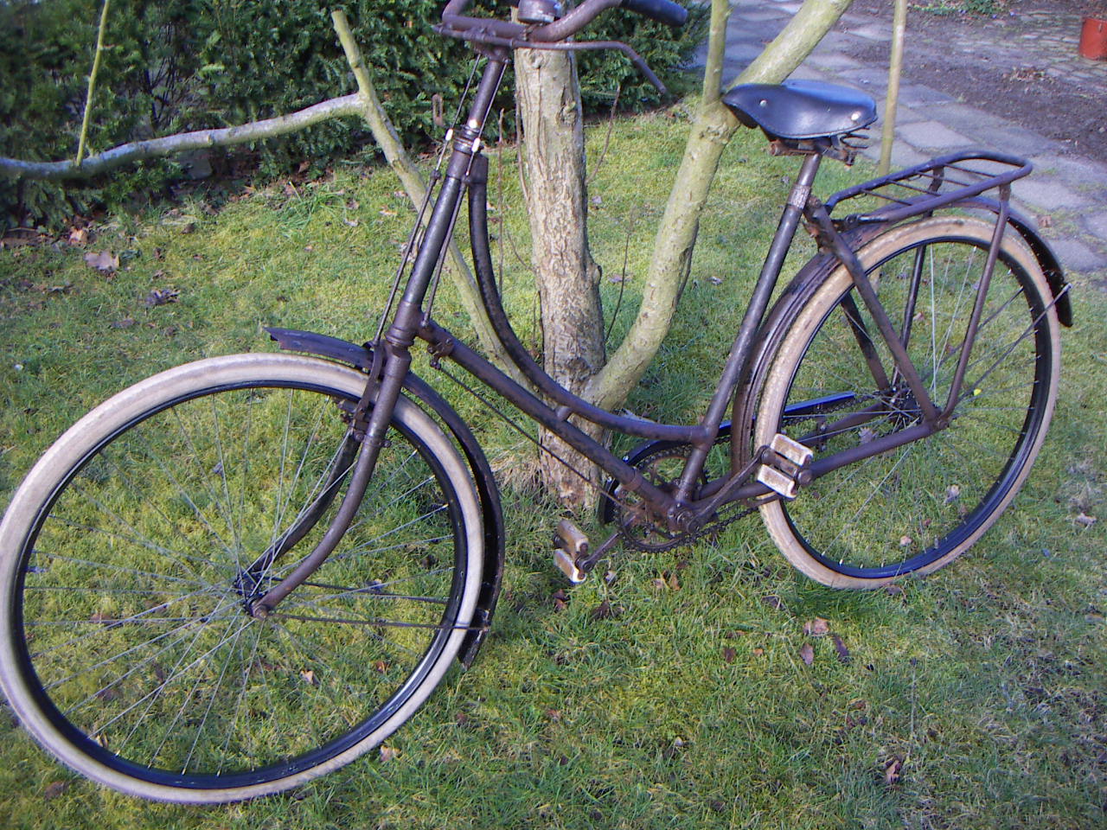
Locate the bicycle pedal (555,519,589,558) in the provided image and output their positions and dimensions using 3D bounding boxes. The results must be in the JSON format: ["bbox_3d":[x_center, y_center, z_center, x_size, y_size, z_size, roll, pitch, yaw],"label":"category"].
[{"bbox_3d":[0.034,0.242,2.051,0.030,0.080,0.095,3,18,-26],"label":"bicycle pedal"}]

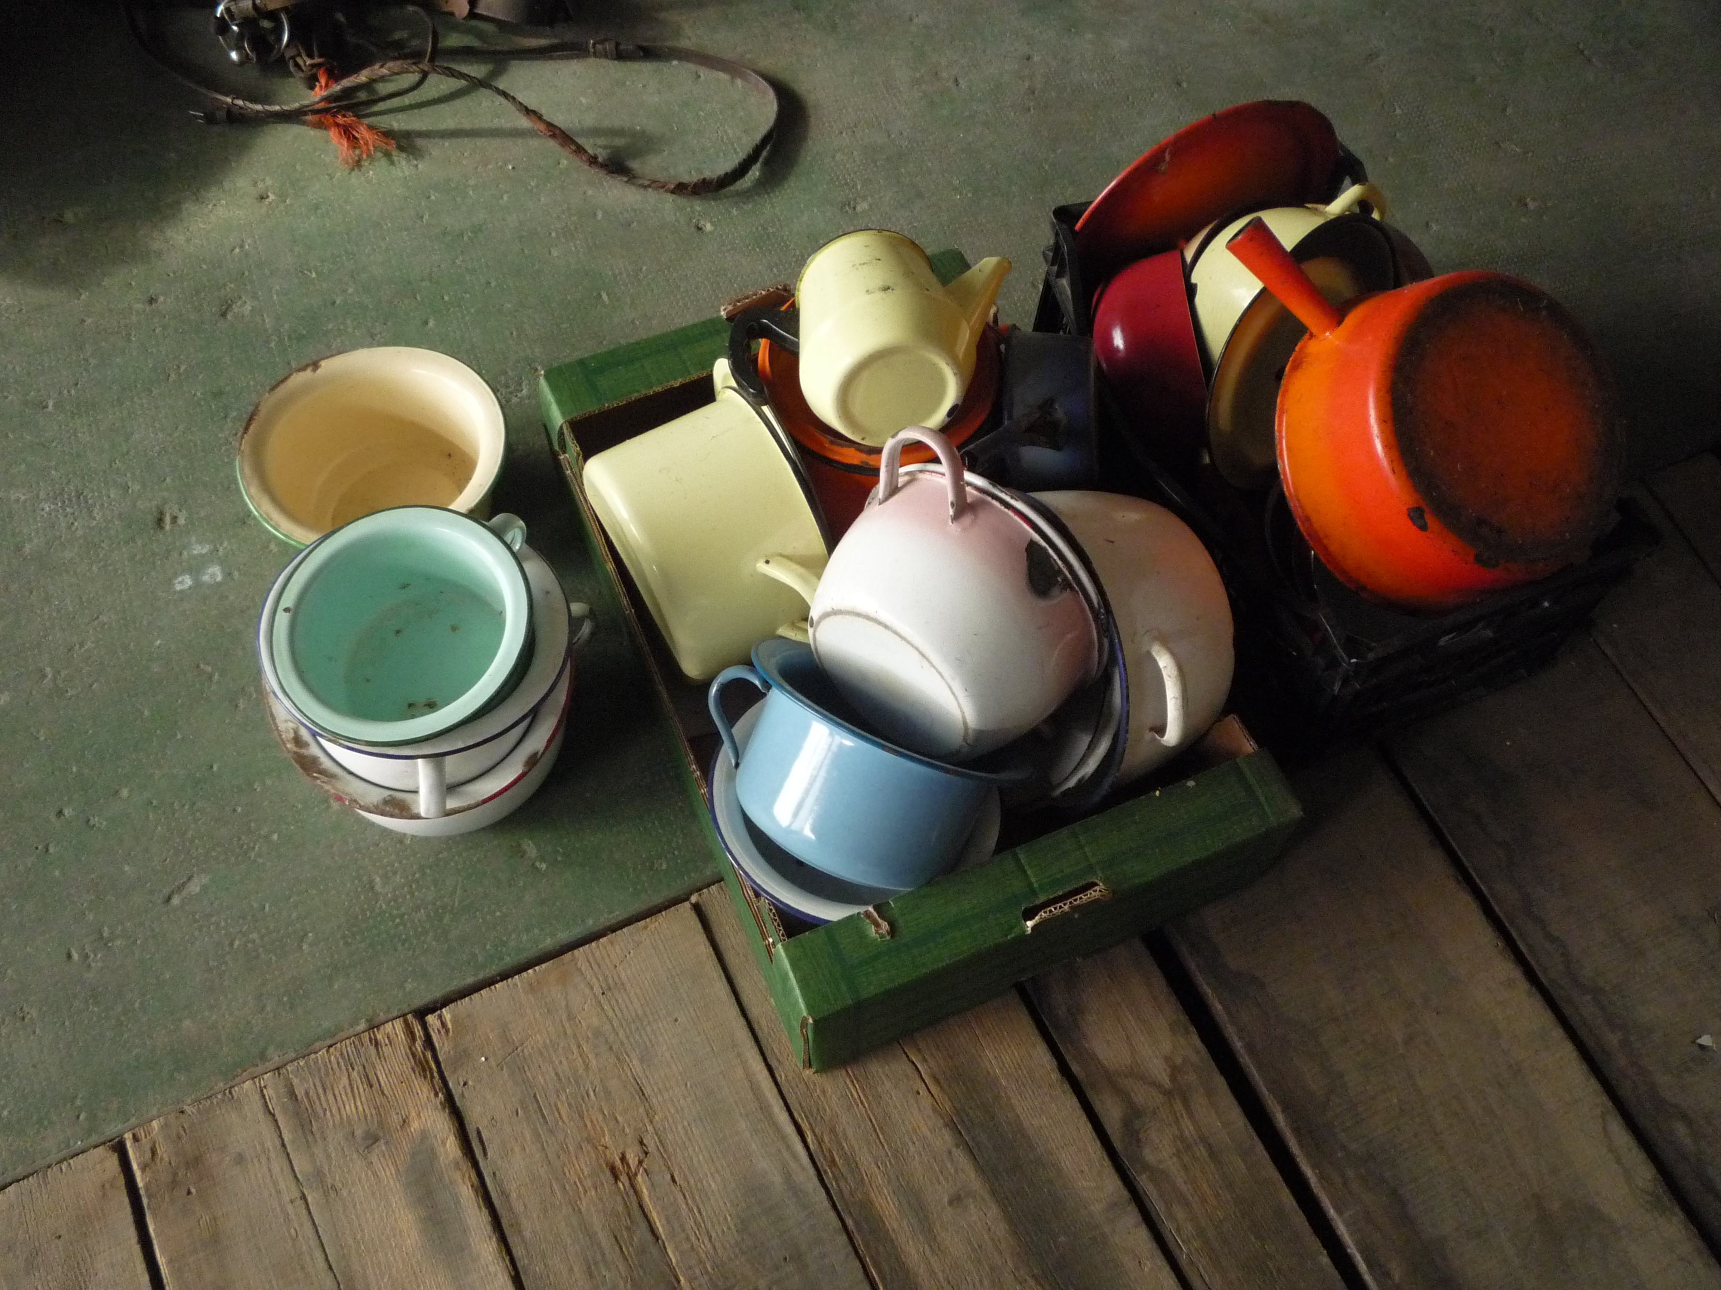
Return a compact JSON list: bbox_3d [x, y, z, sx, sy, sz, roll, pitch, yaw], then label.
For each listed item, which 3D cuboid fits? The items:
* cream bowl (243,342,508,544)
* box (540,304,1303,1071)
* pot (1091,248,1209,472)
[{"bbox_3d":[-0.422,-0.144,1.342,0.226,0.117,0.226,1,61,-1],"label":"cream bowl"},{"bbox_3d":[0.025,-0.018,1.264,0.392,0.149,0.609,-20,63,-12],"label":"box"},{"bbox_3d":[0.256,-0.245,1.319,0.093,0.193,0.193,-10,59,16],"label":"pot"}]

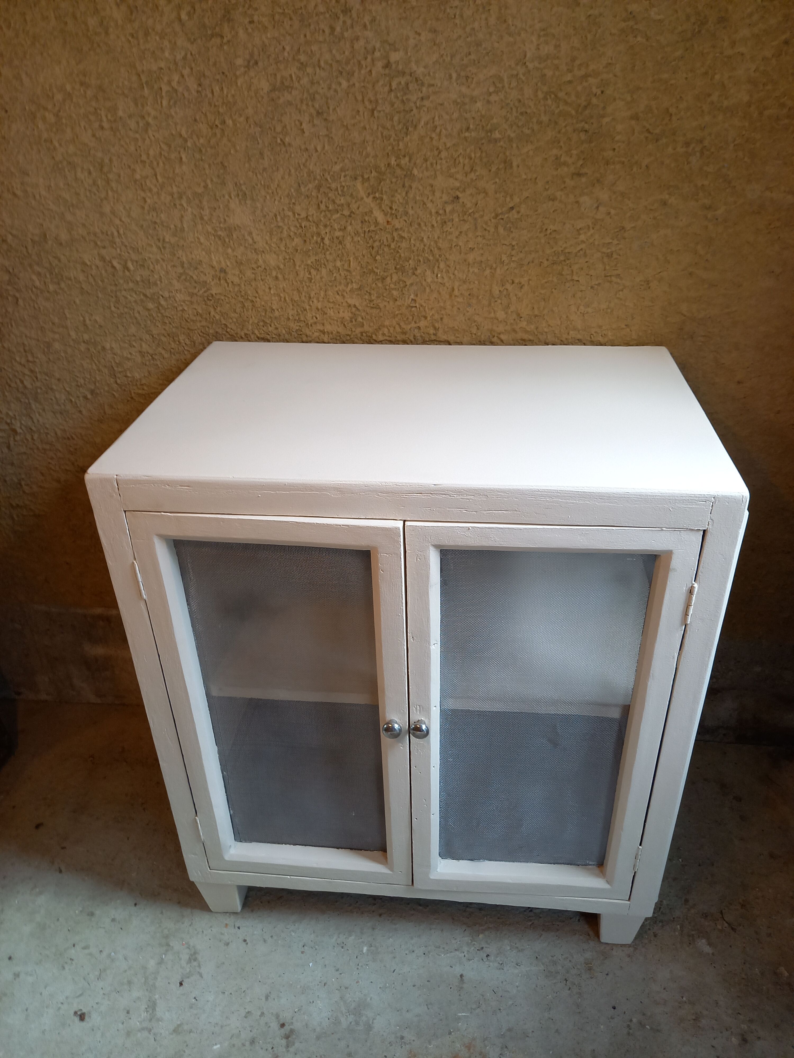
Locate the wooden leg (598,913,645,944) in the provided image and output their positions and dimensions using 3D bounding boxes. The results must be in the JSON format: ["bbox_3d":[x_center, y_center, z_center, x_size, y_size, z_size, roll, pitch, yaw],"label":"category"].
[{"bbox_3d":[0.308,0.533,1.069,0.061,0.066,0.057,2,31,6],"label":"wooden leg"}]

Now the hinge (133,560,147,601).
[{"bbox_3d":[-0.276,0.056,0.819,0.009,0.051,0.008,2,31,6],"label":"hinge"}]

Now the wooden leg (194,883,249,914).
[{"bbox_3d":[-0.254,0.523,1.136,0.063,0.067,0.057,2,31,6],"label":"wooden leg"}]

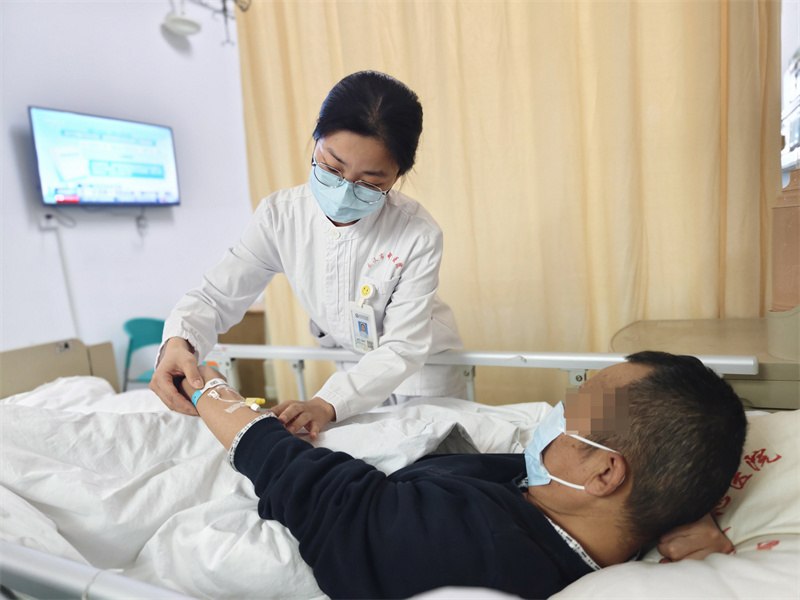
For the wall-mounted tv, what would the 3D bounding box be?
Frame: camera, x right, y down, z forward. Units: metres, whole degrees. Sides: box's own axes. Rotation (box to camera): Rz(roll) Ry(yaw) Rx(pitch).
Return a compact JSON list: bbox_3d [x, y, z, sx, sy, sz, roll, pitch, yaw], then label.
[{"bbox_3d":[-1.898,-0.898,3.489,0.080,0.556,0.965,2,10,28],"label":"wall-mounted tv"}]

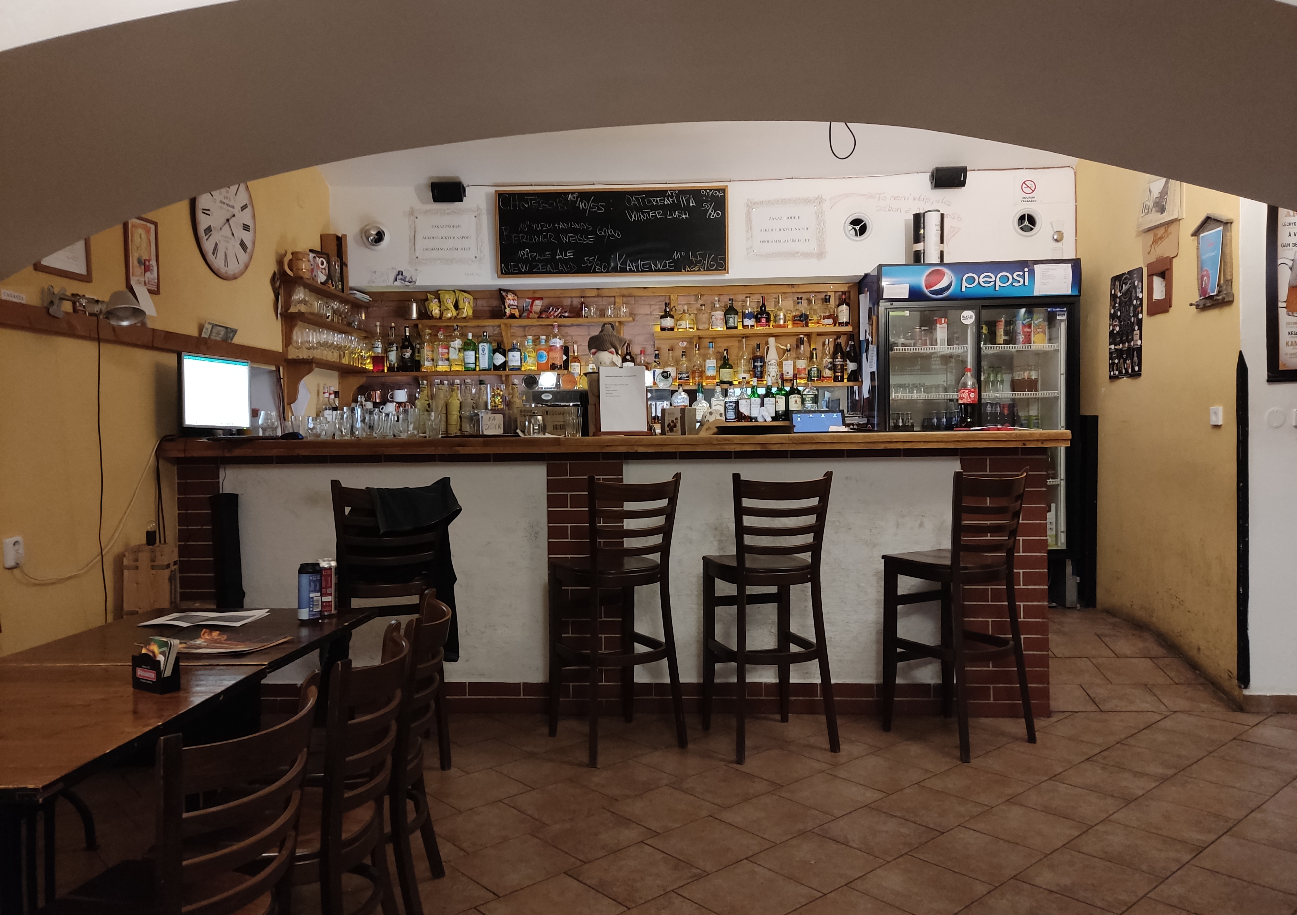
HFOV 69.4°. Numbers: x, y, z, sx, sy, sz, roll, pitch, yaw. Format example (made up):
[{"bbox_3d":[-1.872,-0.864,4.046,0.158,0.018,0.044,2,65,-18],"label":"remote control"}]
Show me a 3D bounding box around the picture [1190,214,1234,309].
[{"bbox_3d":[2.686,-0.934,4.462,0.080,0.430,0.260,-1,1,-7],"label":"picture"}]

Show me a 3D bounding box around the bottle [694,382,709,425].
[{"bbox_3d":[0.327,-0.336,5.820,0.098,0.258,0.085,-1,1,3],"label":"bottle"}]

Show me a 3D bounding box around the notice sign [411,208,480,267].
[{"bbox_3d":[-1.373,-1.503,6.355,0.488,0.399,0.015,-1,1,3],"label":"notice sign"}]

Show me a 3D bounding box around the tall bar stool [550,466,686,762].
[{"bbox_3d":[-0.154,0.635,3.960,0.450,1.135,0.485,-1,1,-30],"label":"tall bar stool"}]

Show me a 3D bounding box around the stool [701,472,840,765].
[{"bbox_3d":[0.485,0.627,3.936,0.450,1.130,0.500,-1,1,-17],"label":"stool"}]

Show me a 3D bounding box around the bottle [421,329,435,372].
[{"bbox_3d":[-1.525,-0.742,6.486,0.085,0.298,0.085,-1,1,3],"label":"bottle"}]

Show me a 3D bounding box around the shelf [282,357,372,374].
[{"bbox_3d":[-1.947,-0.554,5.675,0.160,0.030,0.780,-1,1,9],"label":"shelf"}]

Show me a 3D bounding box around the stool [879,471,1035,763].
[{"bbox_3d":[1.293,0.618,3.969,0.450,1.135,0.485,-1,1,-31],"label":"stool"}]

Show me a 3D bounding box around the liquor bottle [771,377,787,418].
[{"bbox_3d":[0.825,-0.371,5.867,0.080,0.300,0.080,-1,1,2],"label":"liquor bottle"}]

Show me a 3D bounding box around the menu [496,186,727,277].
[{"bbox_3d":[-0.231,-1.430,5.937,1.475,0.550,0.025,-1,1,2],"label":"menu"}]

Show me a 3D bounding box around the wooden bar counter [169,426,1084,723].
[{"bbox_3d":[-0.206,0.596,4.463,4.060,1.205,0.250,-1,1,3],"label":"wooden bar counter"}]

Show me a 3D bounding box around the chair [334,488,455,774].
[{"bbox_3d":[-1.023,0.646,3.836,0.450,1.130,0.500,-1,1,-8],"label":"chair"}]

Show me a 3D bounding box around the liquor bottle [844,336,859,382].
[{"bbox_3d":[1.381,-0.670,6.335,0.082,0.319,0.082,-1,1,3],"label":"liquor bottle"}]

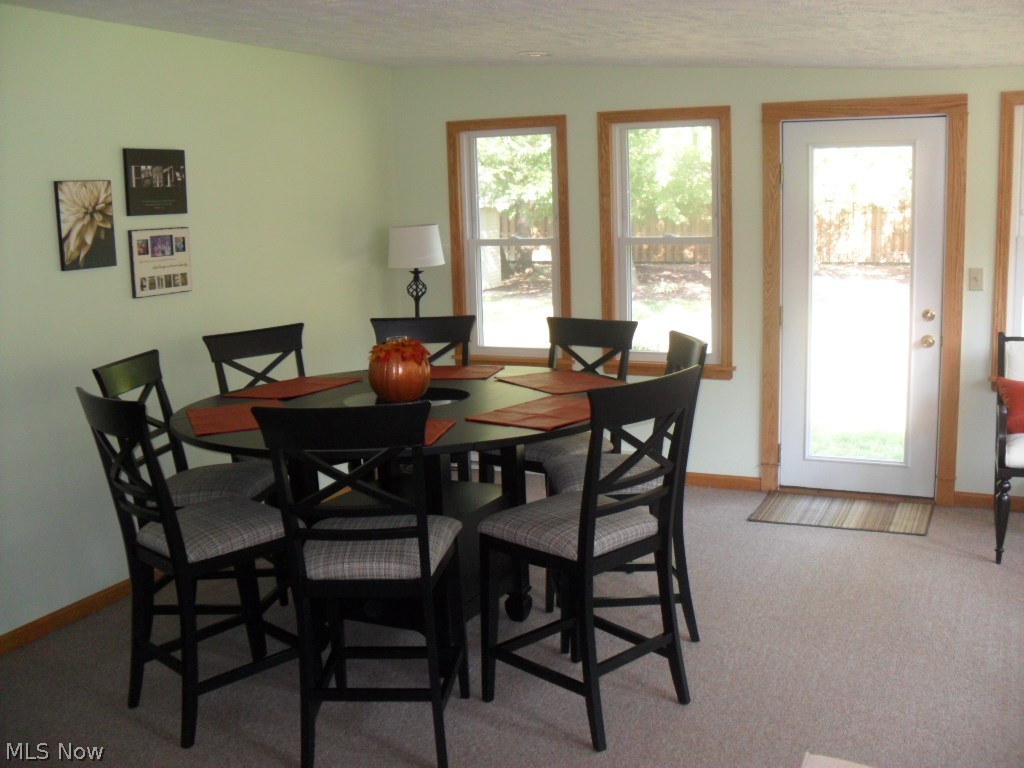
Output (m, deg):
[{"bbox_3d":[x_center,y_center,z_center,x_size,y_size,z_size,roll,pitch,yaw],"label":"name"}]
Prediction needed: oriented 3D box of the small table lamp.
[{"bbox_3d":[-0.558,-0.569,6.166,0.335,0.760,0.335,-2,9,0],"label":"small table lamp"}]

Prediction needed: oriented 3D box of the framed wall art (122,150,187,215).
[{"bbox_3d":[-1.595,-0.906,4.651,0.025,0.284,0.357,2,10,24],"label":"framed wall art"}]

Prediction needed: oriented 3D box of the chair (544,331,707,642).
[{"bbox_3d":[0.439,0.397,3.983,0.605,1.115,0.505,-3,10,-6],"label":"chair"}]

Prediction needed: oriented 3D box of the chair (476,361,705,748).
[{"bbox_3d":[0.237,0.501,3.288,0.500,1.100,0.550,-10,12,-42],"label":"chair"}]

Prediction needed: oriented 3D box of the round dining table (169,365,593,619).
[{"bbox_3d":[-0.376,0.514,3.931,1.740,0.914,1.740,-2,9,0],"label":"round dining table"}]

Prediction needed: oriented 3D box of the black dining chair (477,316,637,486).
[{"bbox_3d":[0.211,0.305,4.584,0.505,1.115,0.605,6,13,42],"label":"black dining chair"}]

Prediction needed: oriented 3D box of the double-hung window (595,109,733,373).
[{"bbox_3d":[0.889,-0.802,5.960,0.800,1.510,0.110,3,10,25],"label":"double-hung window"}]

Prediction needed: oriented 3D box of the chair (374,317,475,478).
[{"bbox_3d":[-0.408,0.270,4.876,0.500,1.100,0.550,-2,9,-1],"label":"chair"}]

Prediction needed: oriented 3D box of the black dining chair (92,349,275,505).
[{"bbox_3d":[-1.240,0.435,4.118,0.605,1.115,0.505,-1,10,7],"label":"black dining chair"}]

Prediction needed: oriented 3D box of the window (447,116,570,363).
[{"bbox_3d":[-0.016,-0.833,6.286,0.800,1.510,0.070,2,10,24],"label":"window"}]

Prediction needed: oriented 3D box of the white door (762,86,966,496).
[{"bbox_3d":[1.873,-0.434,5.566,1.040,2.130,0.100,3,10,25],"label":"white door"}]

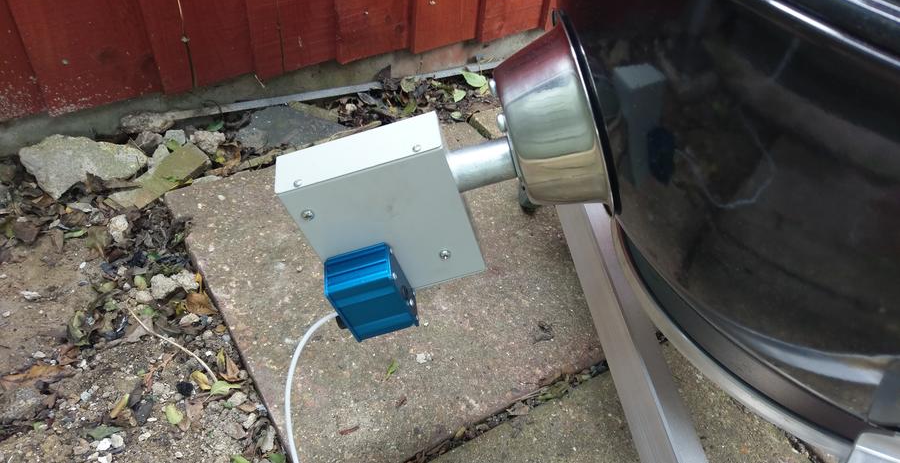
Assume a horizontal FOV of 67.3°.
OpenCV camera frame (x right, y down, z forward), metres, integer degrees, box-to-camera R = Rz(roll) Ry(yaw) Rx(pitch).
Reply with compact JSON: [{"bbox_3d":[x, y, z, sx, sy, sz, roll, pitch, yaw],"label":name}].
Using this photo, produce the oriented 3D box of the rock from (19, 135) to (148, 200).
[{"bbox_3d":[-0.450,-0.081,0.830,0.142,0.052,0.068,0,41,-5],"label":"rock"}]

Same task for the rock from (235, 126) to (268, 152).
[{"bbox_3d":[-0.267,-0.124,0.909,0.040,0.021,0.032,13,42,9],"label":"rock"}]

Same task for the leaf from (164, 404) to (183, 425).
[{"bbox_3d":[-0.266,0.176,0.649,0.014,0.004,0.025,-26,52,-32],"label":"leaf"}]

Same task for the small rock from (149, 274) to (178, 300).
[{"bbox_3d":[-0.298,0.059,0.707,0.025,0.019,0.022,13,42,9],"label":"small rock"}]

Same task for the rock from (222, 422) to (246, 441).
[{"bbox_3d":[-0.203,0.189,0.637,0.023,0.010,0.017,15,42,8],"label":"rock"}]

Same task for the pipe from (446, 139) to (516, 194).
[{"bbox_3d":[0.019,-0.039,0.400,0.038,0.025,0.025,-15,46,4],"label":"pipe"}]

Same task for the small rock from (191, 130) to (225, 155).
[{"bbox_3d":[-0.336,-0.124,0.940,0.048,0.029,0.039,-16,47,-25],"label":"small rock"}]

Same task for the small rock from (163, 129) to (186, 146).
[{"bbox_3d":[-0.373,-0.126,0.917,0.031,0.020,0.023,7,44,0],"label":"small rock"}]

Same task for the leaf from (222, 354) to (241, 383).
[{"bbox_3d":[-0.207,0.131,0.640,0.015,0.011,0.028,-22,48,-28],"label":"leaf"}]

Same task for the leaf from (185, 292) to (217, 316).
[{"bbox_3d":[-0.258,0.074,0.699,0.024,0.010,0.038,-29,51,-33],"label":"leaf"}]

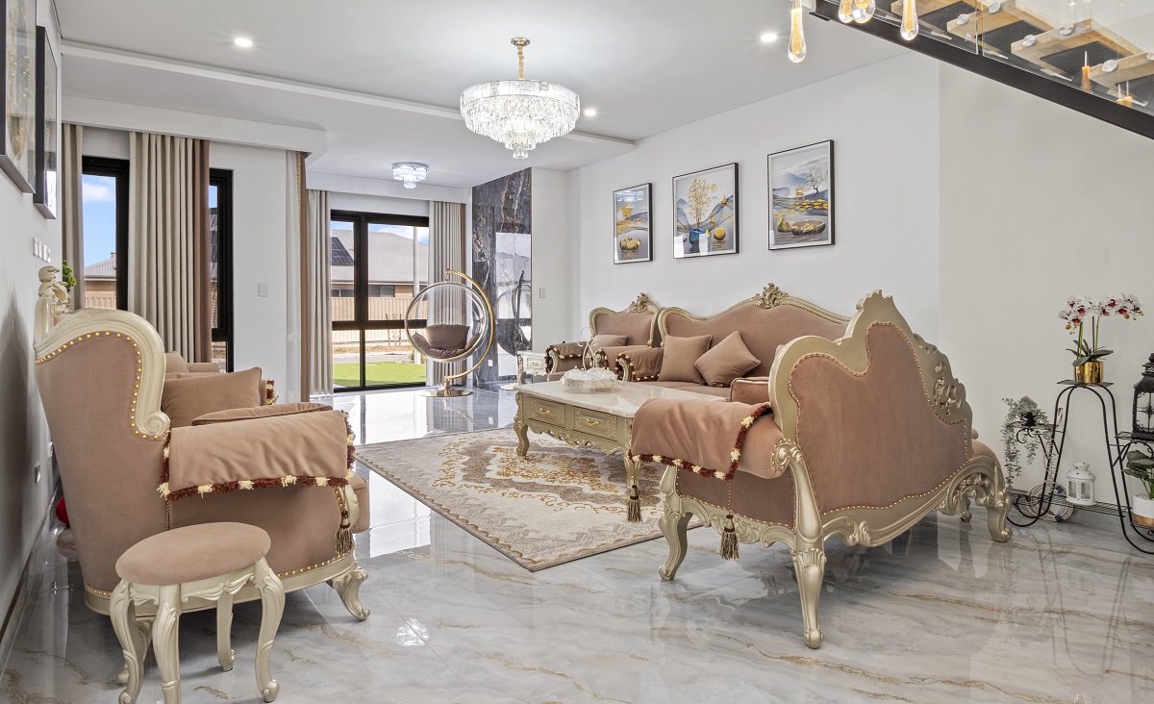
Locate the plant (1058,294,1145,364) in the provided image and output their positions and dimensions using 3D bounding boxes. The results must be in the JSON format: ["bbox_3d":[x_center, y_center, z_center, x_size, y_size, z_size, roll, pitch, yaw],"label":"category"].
[{"bbox_3d":[2.346,-0.101,2.683,0.170,0.320,0.280,-3,5,-37],"label":"plant"}]

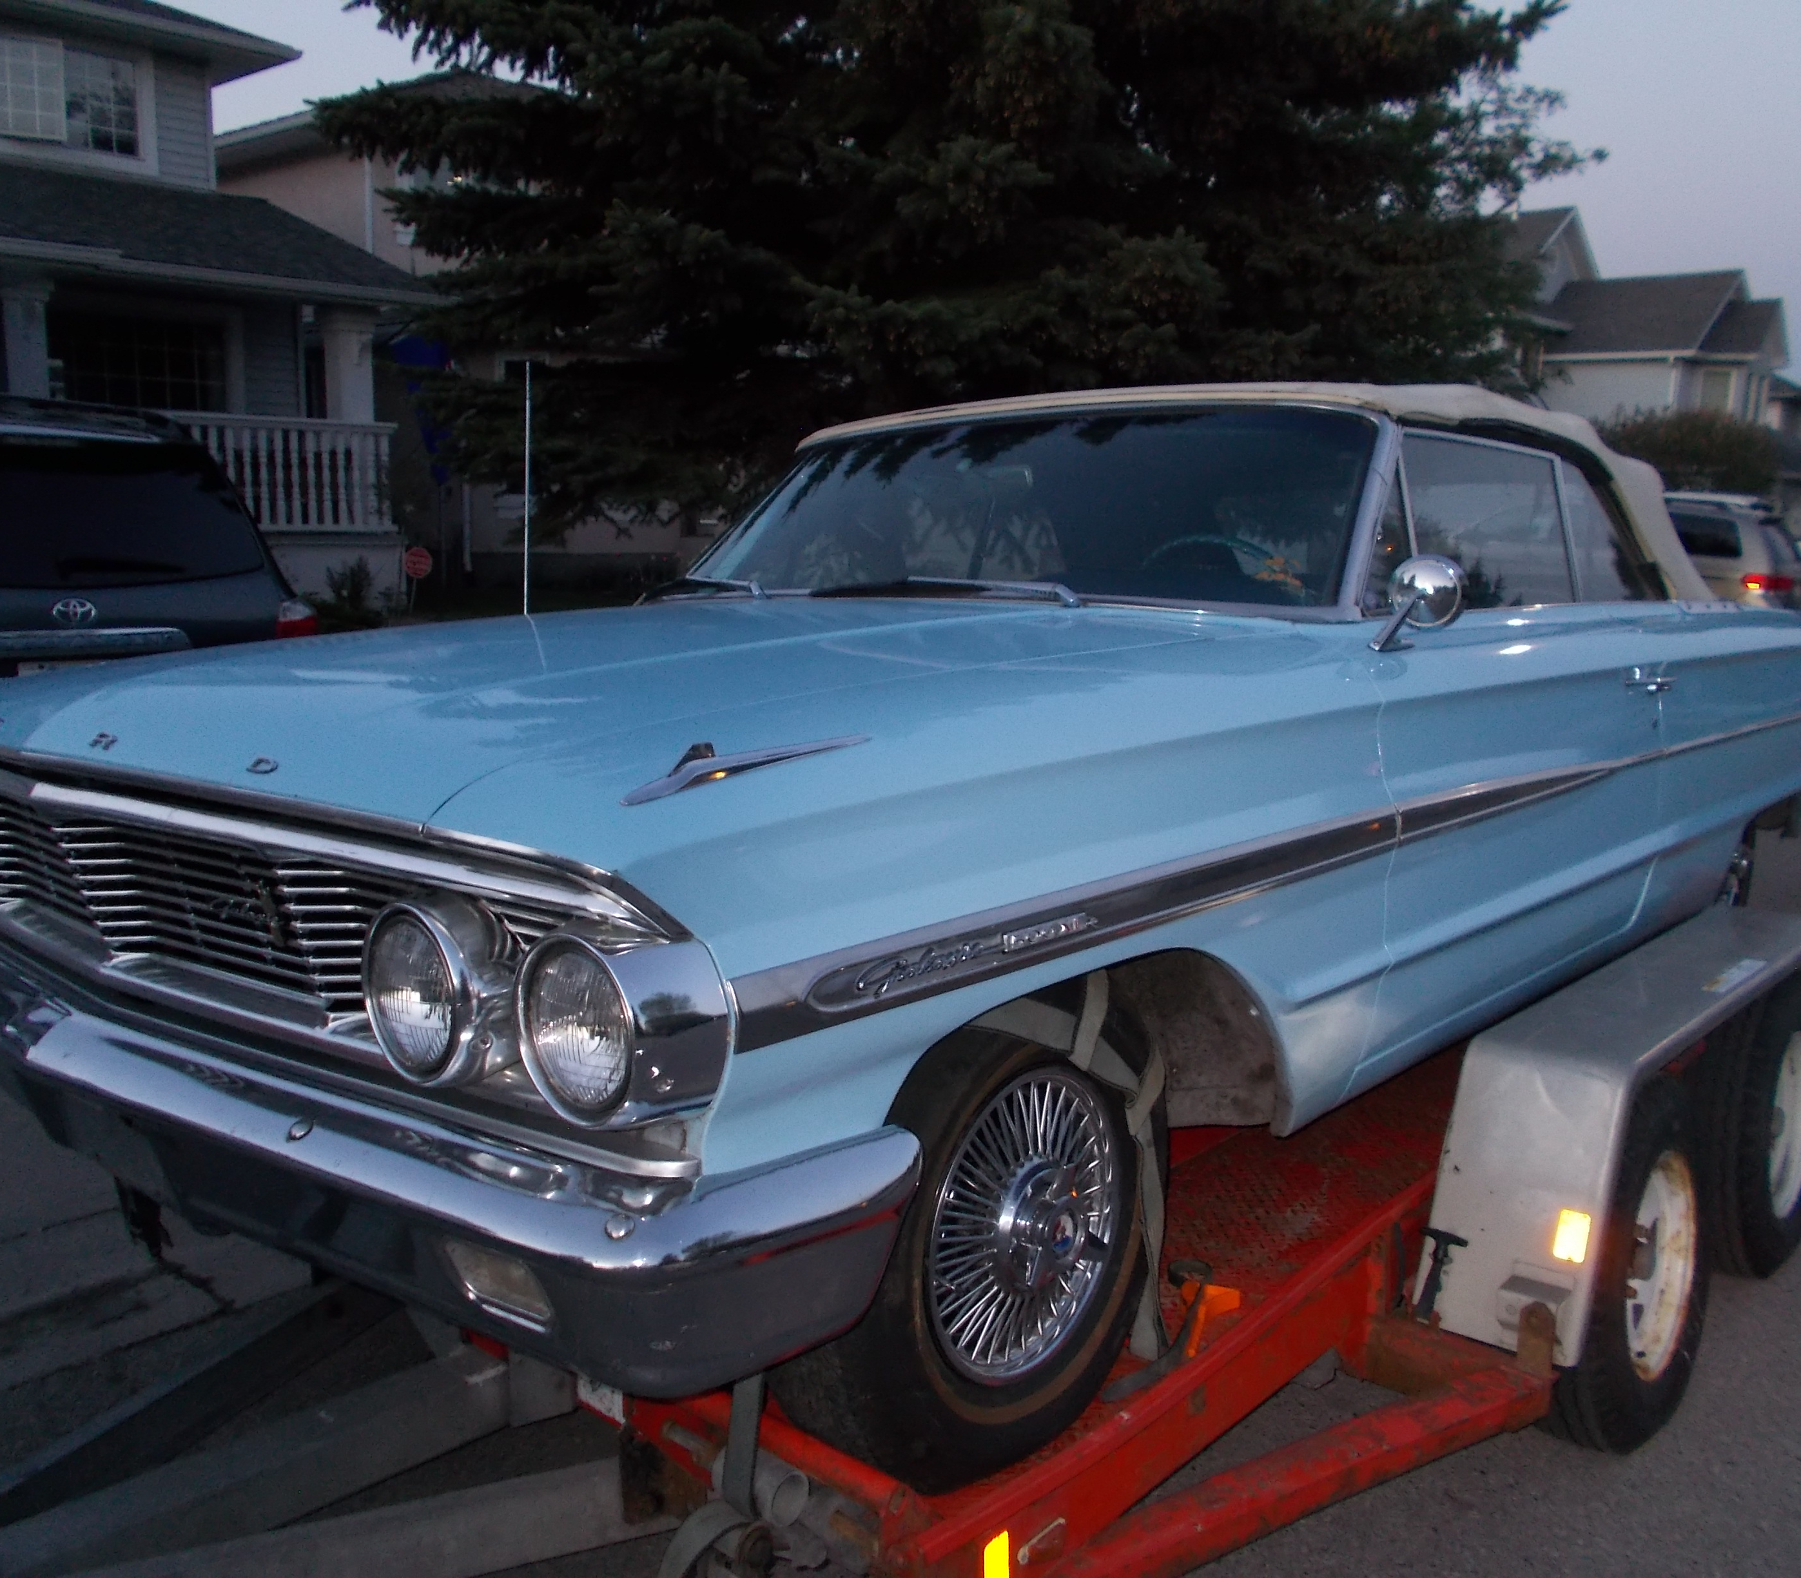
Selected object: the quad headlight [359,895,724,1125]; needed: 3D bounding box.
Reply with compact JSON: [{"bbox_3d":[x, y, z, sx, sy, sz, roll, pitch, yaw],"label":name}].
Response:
[{"bbox_3d":[-0.320,0.189,1.372,0.395,0.180,0.145,7,10,41],"label":"quad headlight"}]

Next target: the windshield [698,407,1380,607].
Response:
[{"bbox_3d":[0.159,-0.524,2.985,1.480,0.370,0.540,7,10,41],"label":"windshield"}]

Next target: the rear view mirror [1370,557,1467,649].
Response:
[{"bbox_3d":[0.726,-0.255,2.196,0.140,0.135,0.165,7,10,41],"label":"rear view mirror"}]

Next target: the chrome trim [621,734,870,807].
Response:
[{"bbox_3d":[-0.134,-0.021,1.421,0.055,0.060,0.330,7,10,41],"label":"chrome trim"}]

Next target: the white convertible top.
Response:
[{"bbox_3d":[0.872,-0.650,3.794,1.500,0.440,2.070,7,10,41],"label":"white convertible top"}]

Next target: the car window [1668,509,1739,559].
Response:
[{"bbox_3d":[6.524,-2.103,13.000,0.120,0.420,0.750,-7,10,-44],"label":"car window"}]

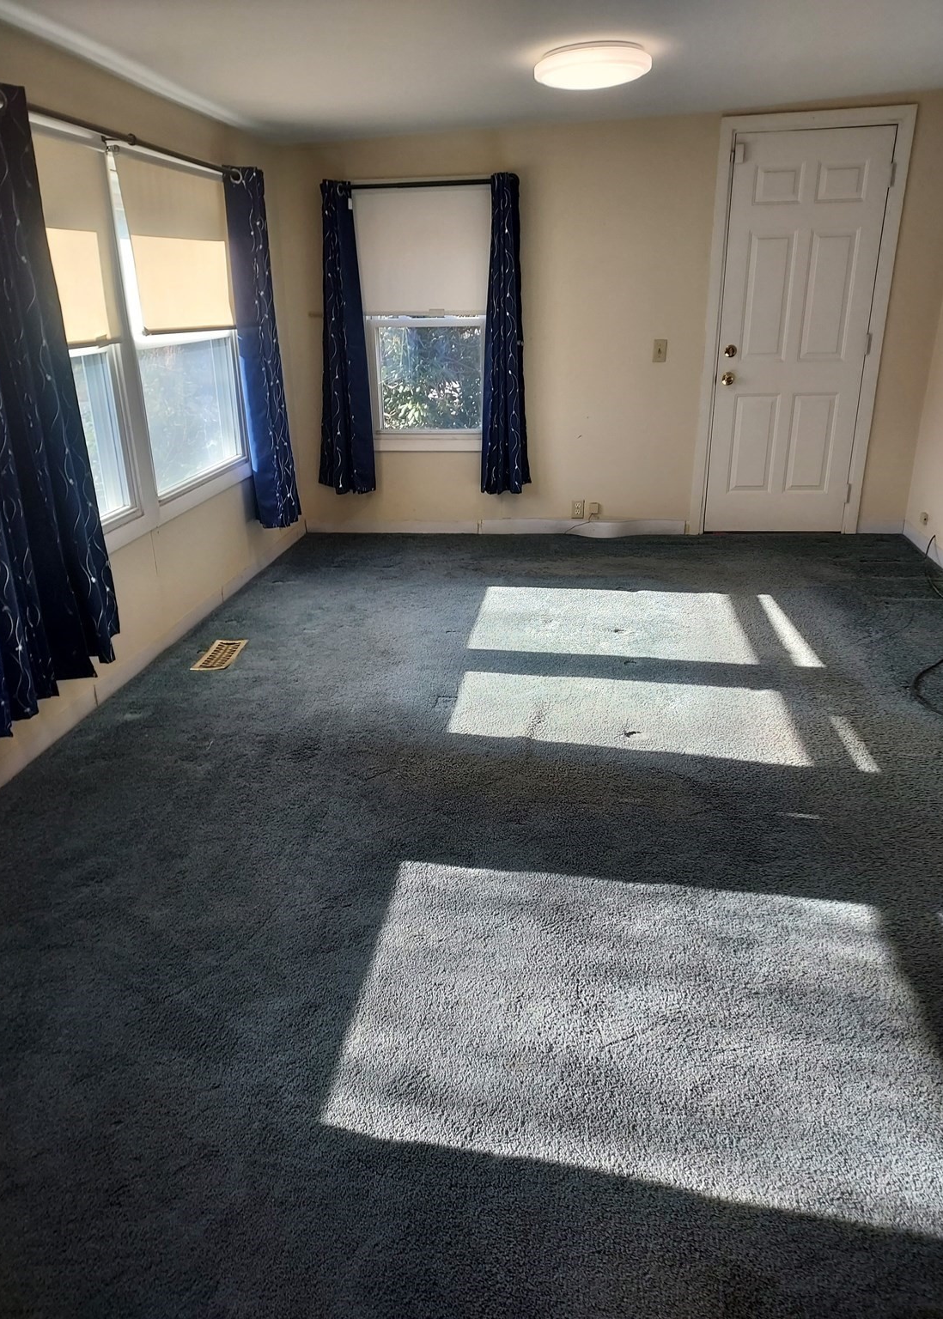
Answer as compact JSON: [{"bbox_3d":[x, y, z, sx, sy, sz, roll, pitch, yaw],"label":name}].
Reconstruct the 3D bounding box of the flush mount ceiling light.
[{"bbox_3d":[0.432,-2.114,3.260,0.410,0.085,0.410,1,23,6],"label":"flush mount ceiling light"}]

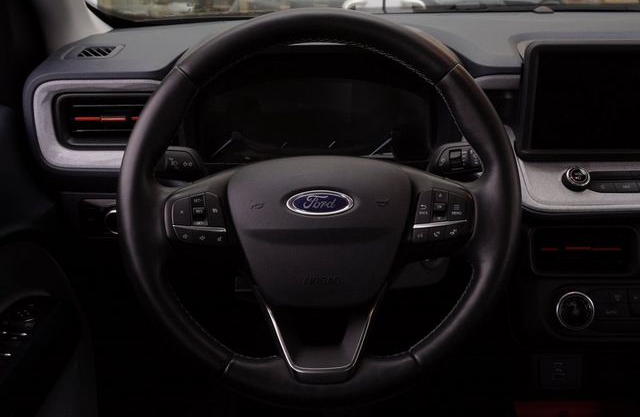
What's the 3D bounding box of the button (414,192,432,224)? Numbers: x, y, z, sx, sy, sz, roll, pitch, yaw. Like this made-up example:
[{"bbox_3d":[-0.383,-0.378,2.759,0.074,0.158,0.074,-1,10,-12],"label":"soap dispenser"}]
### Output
[{"bbox_3d":[0.097,-0.001,0.698,0.016,0.029,0.008,0,-5,0],"label":"button"}]

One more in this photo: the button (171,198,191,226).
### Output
[{"bbox_3d":[-0.129,0.004,0.699,0.018,0.025,0.007,0,0,0],"label":"button"}]

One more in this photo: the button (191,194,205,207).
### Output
[{"bbox_3d":[-0.114,-0.007,0.699,0.013,0.012,0.007,0,0,0],"label":"button"}]

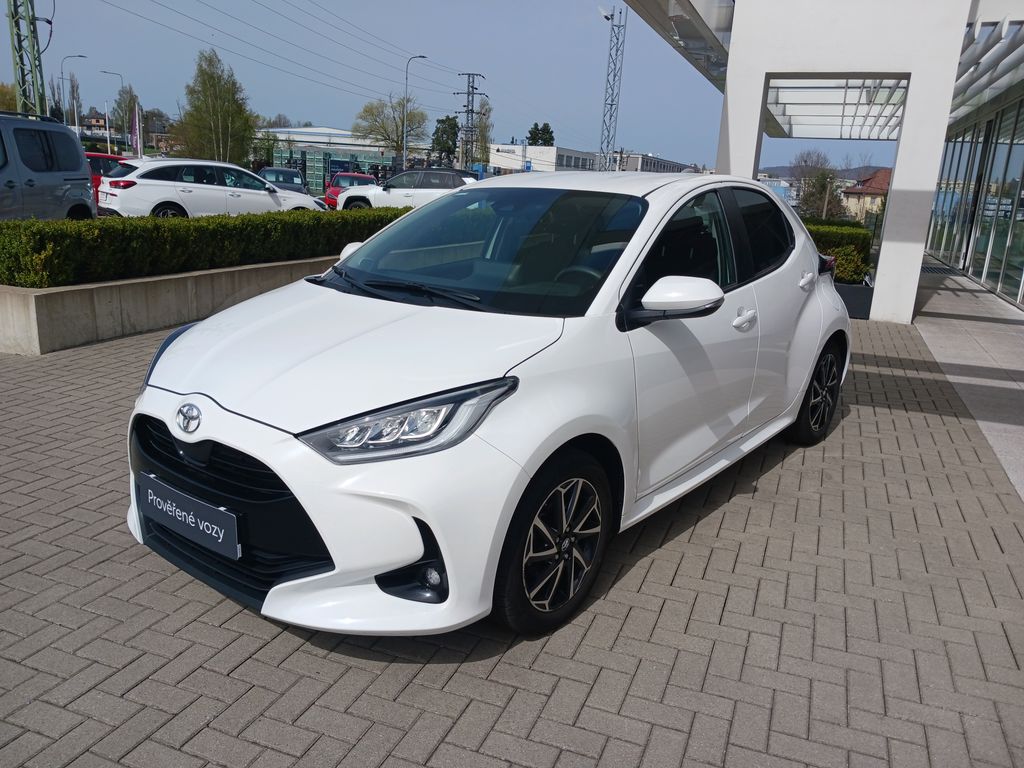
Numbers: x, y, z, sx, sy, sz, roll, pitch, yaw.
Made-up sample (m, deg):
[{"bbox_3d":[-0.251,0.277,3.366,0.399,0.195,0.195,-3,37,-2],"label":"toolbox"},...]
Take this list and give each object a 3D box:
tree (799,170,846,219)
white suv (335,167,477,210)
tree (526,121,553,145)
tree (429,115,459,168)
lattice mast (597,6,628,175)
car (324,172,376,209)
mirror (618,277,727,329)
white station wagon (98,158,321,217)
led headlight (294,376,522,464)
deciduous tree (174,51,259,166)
[{"bbox_3d":[23.210,-13.664,60.586,3.700,4.900,3.700,8,15,19],"label":"tree"},{"bbox_3d":[-3.188,-5.841,25.031,4.600,1.685,1.855,5,14,7],"label":"white suv"},{"bbox_3d":[4.520,-38.418,136.510,5.000,12.620,5.000,3,14,1],"label":"tree"},{"bbox_3d":[-7.617,-26.352,90.995,3.500,8.280,3.400,2,14,-5],"label":"tree"},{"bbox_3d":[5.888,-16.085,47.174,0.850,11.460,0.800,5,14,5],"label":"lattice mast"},{"bbox_3d":[-5.467,-6.699,27.899,1.790,1.510,4.250,2,14,-5],"label":"car"},{"bbox_3d":[0.558,-0.267,2.722,0.240,0.180,0.240,12,18,36],"label":"mirror"},{"bbox_3d":[-6.123,-3.937,16.790,4.585,1.475,1.795,-7,18,-37],"label":"white station wagon"},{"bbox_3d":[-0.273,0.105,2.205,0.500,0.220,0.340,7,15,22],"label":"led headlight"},{"bbox_3d":[-19.658,-17.859,53.881,5.500,8.670,5.400,-2,15,-20],"label":"deciduous tree"}]

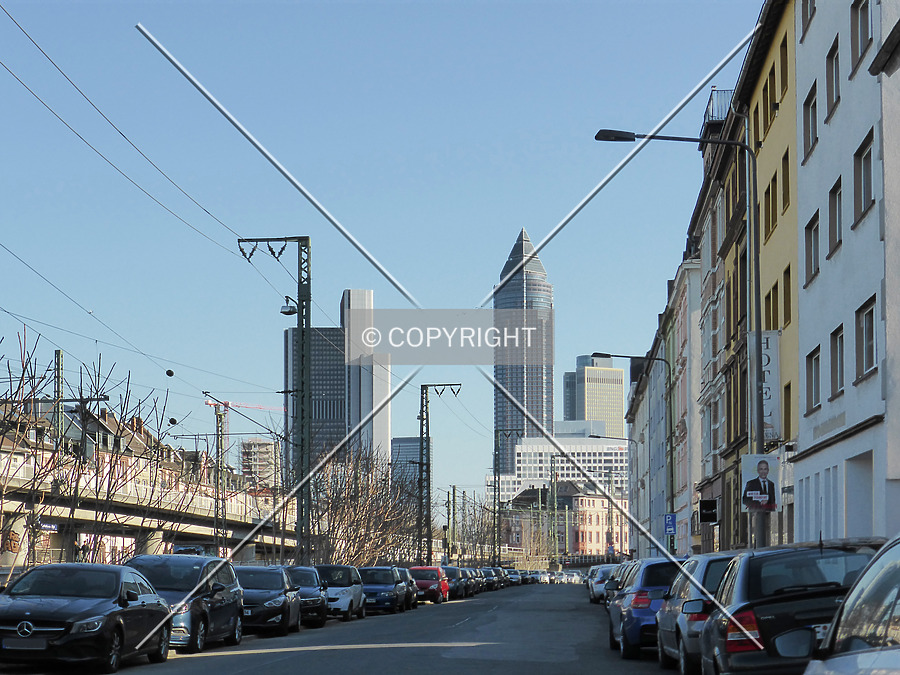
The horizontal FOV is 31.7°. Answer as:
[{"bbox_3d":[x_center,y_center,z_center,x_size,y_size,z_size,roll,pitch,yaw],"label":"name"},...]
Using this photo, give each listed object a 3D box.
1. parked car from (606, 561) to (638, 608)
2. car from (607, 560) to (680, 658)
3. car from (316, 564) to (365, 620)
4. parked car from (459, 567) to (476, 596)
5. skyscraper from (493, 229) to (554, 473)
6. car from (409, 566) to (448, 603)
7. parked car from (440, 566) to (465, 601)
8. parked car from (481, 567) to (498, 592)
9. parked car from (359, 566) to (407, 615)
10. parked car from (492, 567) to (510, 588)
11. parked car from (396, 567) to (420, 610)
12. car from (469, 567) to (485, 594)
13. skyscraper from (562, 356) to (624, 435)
[{"bbox_3d":[5.238,6.973,44.314,1.780,1.480,4.350,-1,-8,5],"label":"parked car"},{"bbox_3d":[3.308,3.910,23.192,1.770,1.420,4.330,-1,-8,4],"label":"car"},{"bbox_3d":[-3.350,7.209,44.929,1.560,1.540,2.700,-1,-8,6],"label":"car"},{"bbox_3d":[0.300,12.910,83.375,1.780,1.480,4.350,-1,-8,5],"label":"parked car"},{"bbox_3d":[56.139,44.462,1184.654,43.000,257.000,43.000,0,-8,3],"label":"skyscraper"},{"bbox_3d":[-1.030,10.559,67.691,1.710,1.530,3.950,-1,-8,5],"label":"car"},{"bbox_3d":[-0.250,11.924,77.085,1.780,1.560,4.300,-1,-8,5],"label":"parked car"},{"bbox_3d":[2.300,16.762,109.729,1.780,1.480,4.300,-1,-8,4],"label":"parked car"},{"bbox_3d":[-2.488,8.328,52.481,1.770,1.490,4.450,-1,-8,5],"label":"parked car"},{"bbox_3d":[3.059,17.558,116.017,1.810,1.580,4.500,-1,-8,5],"label":"parked car"},{"bbox_3d":[-2.130,8.959,56.599,1.750,1.470,4.250,-1,-8,5],"label":"parked car"},{"bbox_3d":[1.100,14.581,94.888,1.780,1.480,4.300,-1,-8,4],"label":"car"},{"bbox_3d":[132.000,114.850,1448.695,42.000,200.000,42.000,3,-9,-22],"label":"skyscraper"}]

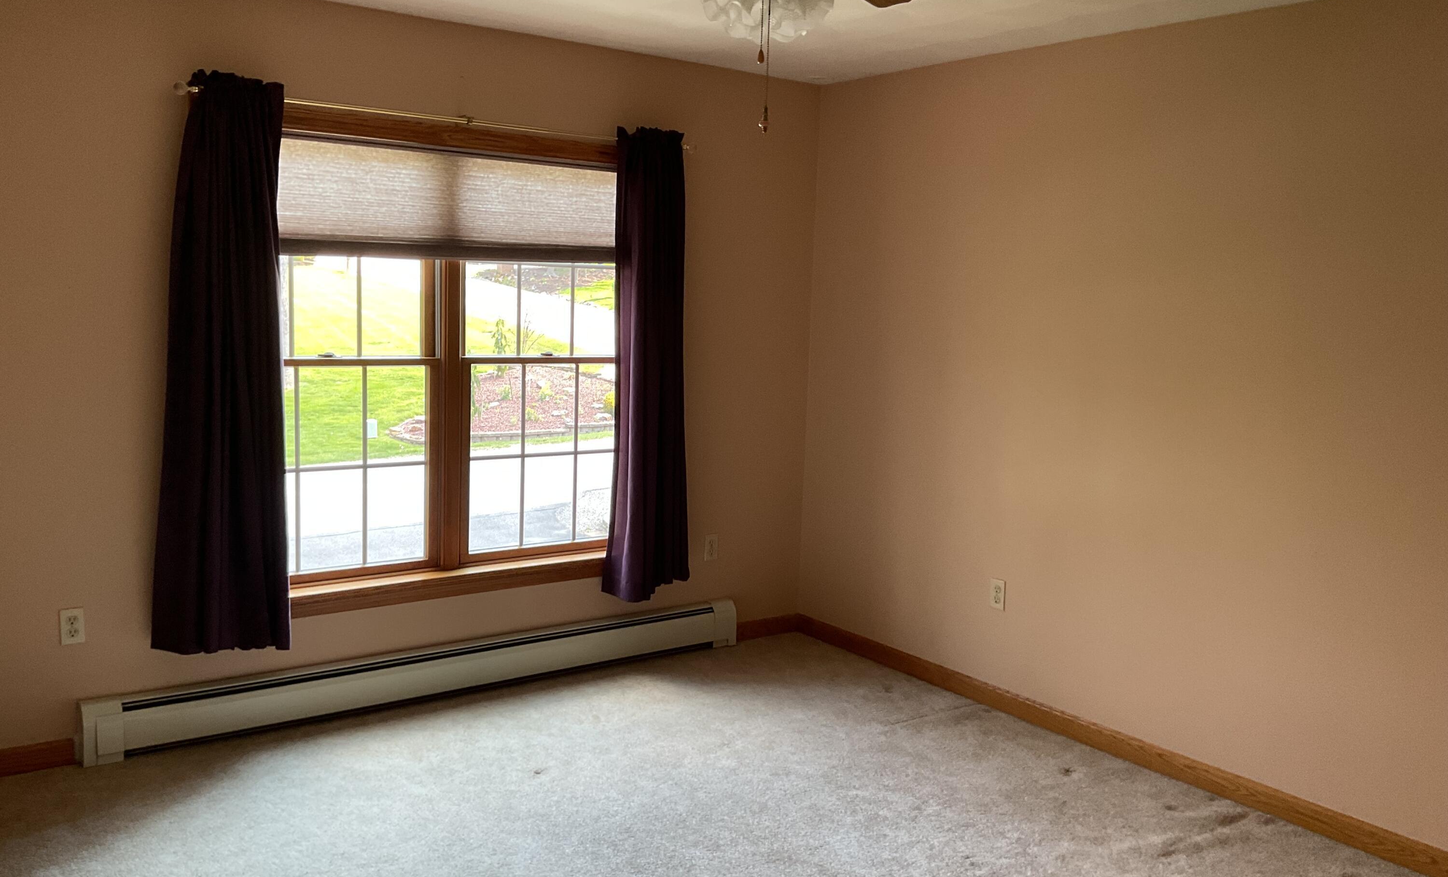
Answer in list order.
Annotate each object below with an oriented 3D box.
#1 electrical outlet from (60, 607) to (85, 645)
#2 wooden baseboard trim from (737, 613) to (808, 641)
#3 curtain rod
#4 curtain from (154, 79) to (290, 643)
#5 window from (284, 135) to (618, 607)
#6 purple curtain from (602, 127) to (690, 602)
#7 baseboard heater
[{"bbox_3d":[-2.014,0.583,3.756,0.070,0.114,0.009,-3,9,-36],"label":"electrical outlet"},{"bbox_3d":[0.187,0.851,5.431,0.395,0.081,0.014,-3,9,-36],"label":"wooden baseboard trim"},{"bbox_3d":[-0.904,-1.112,4.264,1.935,0.045,0.072,-3,9,-36],"label":"curtain rod"},{"bbox_3d":[-1.614,-0.220,3.873,0.437,1.850,0.105,-3,9,-36],"label":"curtain"},{"bbox_3d":[-0.987,-0.267,4.442,1.805,1.715,0.110,-3,9,-36],"label":"window"},{"bbox_3d":[-0.285,-0.281,4.847,0.445,1.855,0.115,-3,9,-36],"label":"purple curtain"},{"bbox_3d":[-0.981,0.867,4.529,2.540,0.201,0.069,-3,9,-36],"label":"baseboard heater"}]

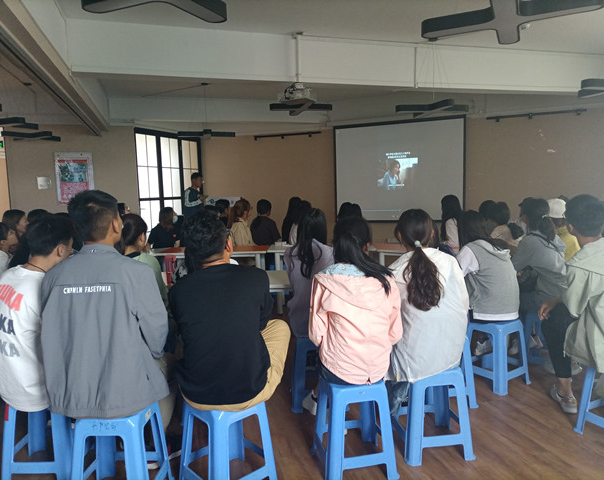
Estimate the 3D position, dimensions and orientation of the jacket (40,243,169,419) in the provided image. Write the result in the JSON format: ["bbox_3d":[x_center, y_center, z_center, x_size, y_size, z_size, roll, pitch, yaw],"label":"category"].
[{"bbox_3d":[-0.900,0.387,2.220,0.570,0.740,0.400,-2,6,-2],"label":"jacket"}]

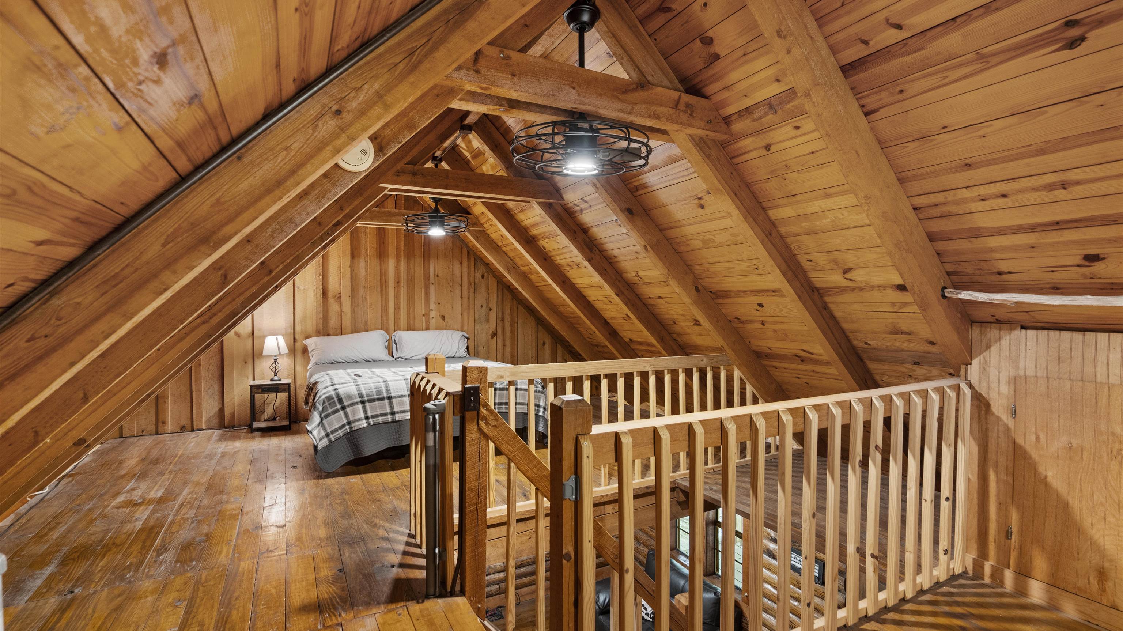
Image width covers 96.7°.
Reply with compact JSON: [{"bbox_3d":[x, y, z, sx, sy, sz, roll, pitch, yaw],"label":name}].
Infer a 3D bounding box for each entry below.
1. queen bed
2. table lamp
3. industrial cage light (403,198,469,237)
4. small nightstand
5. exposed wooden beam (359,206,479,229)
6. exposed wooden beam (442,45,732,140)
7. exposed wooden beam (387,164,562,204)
[{"bbox_3d":[-1.592,0.729,5.291,2.029,1.046,2.119,-1,2,-28],"label":"queen bed"},{"bbox_3d":[-3.106,0.469,5.423,0.250,0.485,0.250,-1,2,-28],"label":"table lamp"},{"bbox_3d":[-1.140,-0.947,4.566,0.605,0.427,0.605,-1,2,-28],"label":"industrial cage light"},{"bbox_3d":[-3.142,0.979,5.405,0.381,0.533,0.298,-1,2,-28],"label":"small nightstand"},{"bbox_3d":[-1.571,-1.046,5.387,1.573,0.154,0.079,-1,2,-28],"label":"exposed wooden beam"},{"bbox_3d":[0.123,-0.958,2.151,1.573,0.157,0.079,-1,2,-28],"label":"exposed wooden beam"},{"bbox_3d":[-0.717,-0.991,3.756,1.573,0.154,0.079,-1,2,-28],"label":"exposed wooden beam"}]

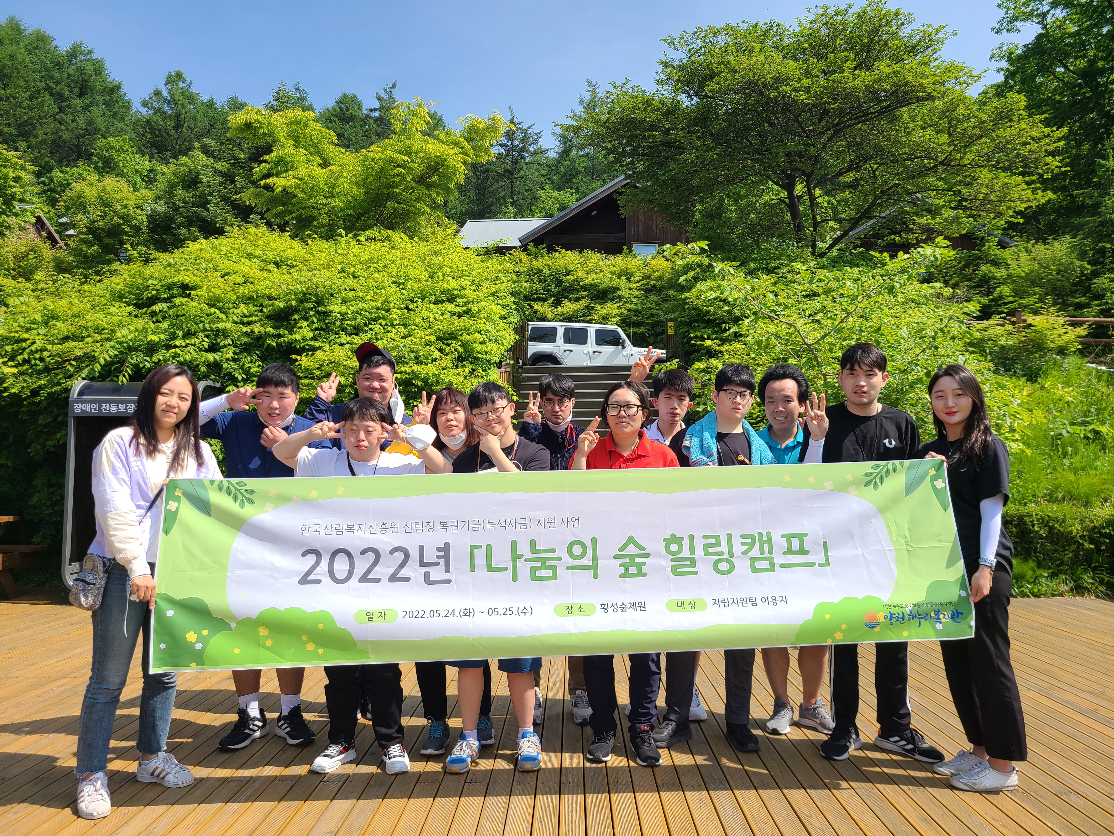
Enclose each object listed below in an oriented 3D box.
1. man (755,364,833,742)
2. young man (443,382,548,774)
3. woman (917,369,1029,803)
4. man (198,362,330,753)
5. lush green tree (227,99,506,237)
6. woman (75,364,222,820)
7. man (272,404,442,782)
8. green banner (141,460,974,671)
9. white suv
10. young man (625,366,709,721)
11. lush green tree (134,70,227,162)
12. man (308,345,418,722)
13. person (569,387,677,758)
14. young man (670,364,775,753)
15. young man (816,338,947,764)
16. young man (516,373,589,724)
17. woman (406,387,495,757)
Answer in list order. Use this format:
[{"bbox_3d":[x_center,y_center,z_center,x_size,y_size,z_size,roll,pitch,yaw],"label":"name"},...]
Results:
[{"bbox_3d":[1.126,0.615,4.061,0.470,1.745,0.360,0,-3,8],"label":"man"},{"bbox_3d":[-0.260,0.650,3.618,0.480,1.605,0.380,0,-3,3],"label":"young man"},{"bbox_3d":[1.650,0.611,3.369,0.410,1.655,0.450,2,-4,-32],"label":"woman"},{"bbox_3d":[-1.327,0.600,3.791,0.580,1.725,0.420,1,-3,-10],"label":"man"},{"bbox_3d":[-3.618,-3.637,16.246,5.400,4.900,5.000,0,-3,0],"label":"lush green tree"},{"bbox_3d":[-1.600,0.611,3.229,0.540,1.637,0.470,3,-5,-42],"label":"woman"},{"bbox_3d":[-0.860,0.685,3.605,0.680,1.535,0.400,0,-3,-5],"label":"man"},{"bbox_3d":[0.062,0.525,3.120,3.000,0.700,0.090,-1,-13,-4],"label":"green banner"},{"bbox_3d":[0.868,-1.511,23.223,4.800,1.860,1.890,1,-4,-13],"label":"white suv"},{"bbox_3d":[0.550,0.618,4.361,0.480,1.758,0.350,0,-3,0],"label":"young man"},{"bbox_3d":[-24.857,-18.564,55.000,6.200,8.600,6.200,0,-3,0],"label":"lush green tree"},{"bbox_3d":[-0.982,0.562,4.262,0.570,1.860,0.400,1,-3,-7],"label":"man"},{"bbox_3d":[0.287,0.648,3.606,0.490,1.620,0.420,0,-3,2],"label":"person"},{"bbox_3d":[0.770,0.610,3.890,0.500,1.719,0.350,0,-3,0],"label":"young man"},{"bbox_3d":[1.418,0.568,3.700,0.570,1.800,0.420,0,-3,11],"label":"young man"},{"bbox_3d":[0.002,0.629,4.227,0.460,1.730,0.380,0,-3,0],"label":"young man"},{"bbox_3d":[-0.480,0.665,3.877,0.460,1.607,0.370,0,-3,0],"label":"woman"}]

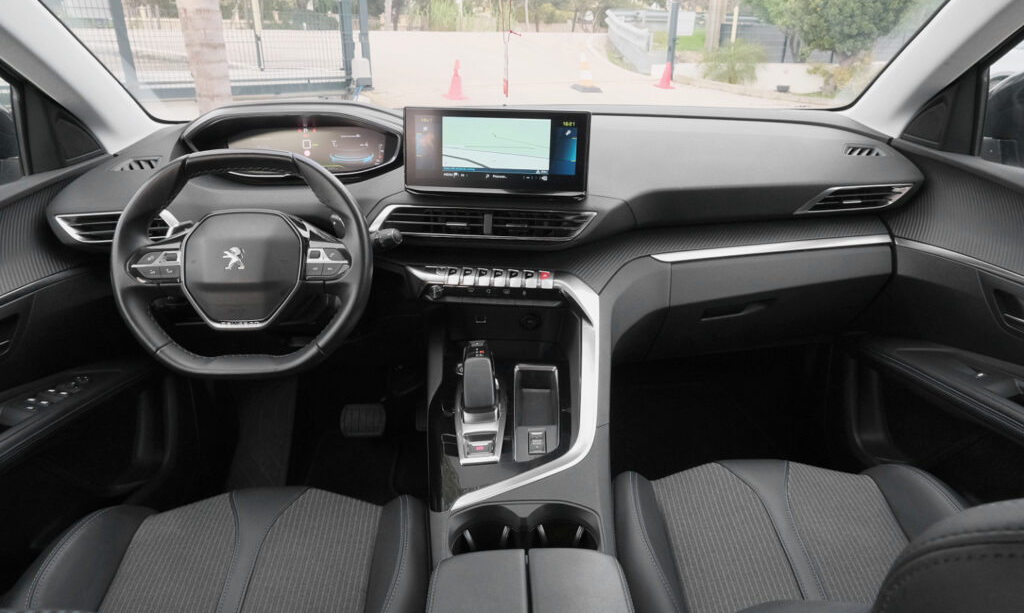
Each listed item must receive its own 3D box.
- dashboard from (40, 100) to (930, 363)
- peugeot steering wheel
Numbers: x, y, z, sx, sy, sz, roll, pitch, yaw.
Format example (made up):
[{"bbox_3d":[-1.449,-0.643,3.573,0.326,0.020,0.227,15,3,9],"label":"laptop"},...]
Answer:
[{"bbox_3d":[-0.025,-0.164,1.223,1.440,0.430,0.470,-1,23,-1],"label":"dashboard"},{"bbox_3d":[-0.366,-0.059,0.915,0.353,0.315,0.105,-1,1,-1],"label":"peugeot steering wheel"}]

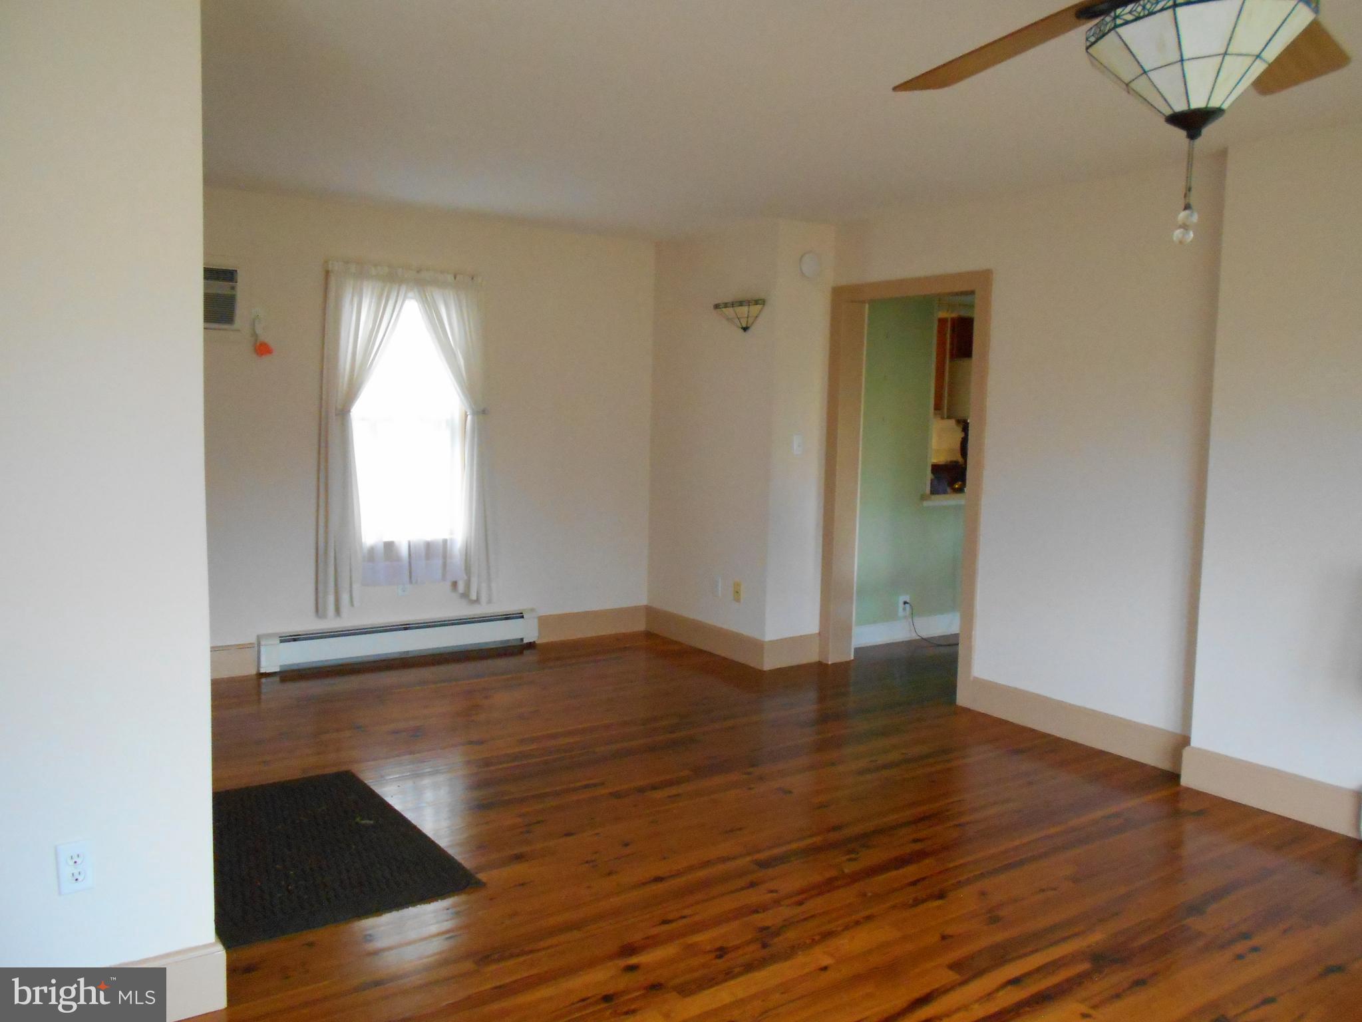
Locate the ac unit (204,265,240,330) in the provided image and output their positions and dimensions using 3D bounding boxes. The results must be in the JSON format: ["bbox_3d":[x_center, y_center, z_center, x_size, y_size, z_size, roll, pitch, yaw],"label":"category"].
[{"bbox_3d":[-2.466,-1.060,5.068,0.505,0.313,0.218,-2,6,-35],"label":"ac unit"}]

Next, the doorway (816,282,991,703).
[{"bbox_3d":[1.201,-0.137,5.503,0.198,2.150,1.147,-2,6,-35],"label":"doorway"}]

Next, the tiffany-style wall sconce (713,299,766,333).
[{"bbox_3d":[0.304,-1.101,5.809,0.171,0.160,0.341,-2,6,-35],"label":"tiffany-style wall sconce"}]

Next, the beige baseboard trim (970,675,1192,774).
[{"bbox_3d":[1.713,0.944,4.644,0.027,0.164,1.167,-2,6,-35],"label":"beige baseboard trim"}]

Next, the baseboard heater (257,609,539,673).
[{"bbox_3d":[-1.561,0.726,5.840,1.611,0.201,0.075,-2,6,-35],"label":"baseboard heater"}]

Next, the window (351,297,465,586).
[{"bbox_3d":[-1.543,-0.380,5.813,0.662,1.577,0.109,-2,6,-35],"label":"window"}]

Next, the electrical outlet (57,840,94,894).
[{"bbox_3d":[-1.286,0.757,2.173,0.073,0.114,0.007,-2,6,-35],"label":"electrical outlet"}]

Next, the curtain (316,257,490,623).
[{"bbox_3d":[-1.526,-0.384,5.724,0.983,1.895,0.164,-2,6,-35],"label":"curtain"}]

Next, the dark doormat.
[{"bbox_3d":[-1.296,1.064,3.242,0.908,0.010,1.181,-2,6,-35],"label":"dark doormat"}]

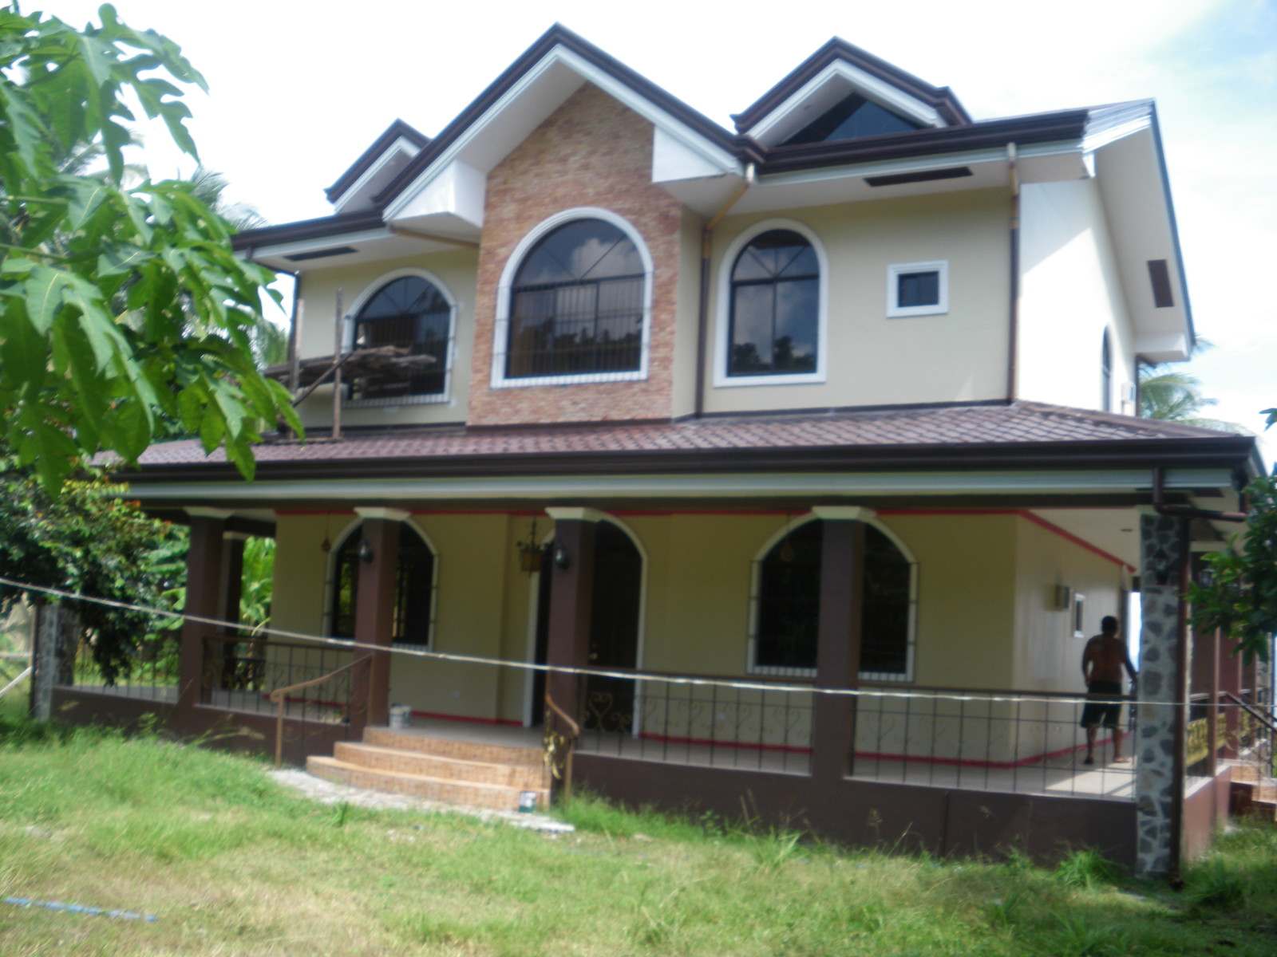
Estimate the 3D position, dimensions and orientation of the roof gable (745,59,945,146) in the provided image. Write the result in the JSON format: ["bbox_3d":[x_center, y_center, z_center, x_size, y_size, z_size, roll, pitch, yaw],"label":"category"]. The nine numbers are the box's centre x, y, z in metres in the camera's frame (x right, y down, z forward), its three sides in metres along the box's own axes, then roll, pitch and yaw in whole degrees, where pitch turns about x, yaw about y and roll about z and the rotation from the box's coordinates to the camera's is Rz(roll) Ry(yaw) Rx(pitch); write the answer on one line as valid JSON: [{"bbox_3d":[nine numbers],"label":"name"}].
[{"bbox_3d":[2.481,-4.156,15.065,2.331,0.966,1.054,-1,-8,29],"label":"roof gable"}]

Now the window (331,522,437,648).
[{"bbox_3d":[-3.544,1.422,18.458,1.862,1.756,0.146,-1,-8,29],"label":"window"}]

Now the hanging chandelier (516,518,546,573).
[{"bbox_3d":[-1.236,0.776,15.300,0.400,0.630,0.380,-1,-8,29],"label":"hanging chandelier"}]

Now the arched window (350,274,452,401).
[{"bbox_3d":[-3.330,-1.961,18.367,1.887,1.854,0.133,-1,-8,29],"label":"arched window"}]

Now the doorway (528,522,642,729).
[{"bbox_3d":[-0.639,1.848,16.845,1.668,2.667,0.175,-1,-8,29],"label":"doorway"}]

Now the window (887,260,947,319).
[{"bbox_3d":[3.093,-2.097,14.719,0.709,0.612,0.122,-1,-8,29],"label":"window"}]

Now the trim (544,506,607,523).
[{"bbox_3d":[-0.663,0.401,14.208,0.495,0.126,0.495,-1,-8,29],"label":"trim"}]

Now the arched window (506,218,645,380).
[{"bbox_3d":[-0.774,-2.271,16.693,2.047,2.047,0.146,-1,-8,29],"label":"arched window"}]

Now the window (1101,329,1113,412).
[{"bbox_3d":[6.843,-1.443,19.475,0.146,1.630,1.086,-1,-8,29],"label":"window"}]

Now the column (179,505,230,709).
[{"bbox_3d":[-5.354,1.629,16.311,0.311,2.509,0.311,-1,-8,29],"label":"column"}]

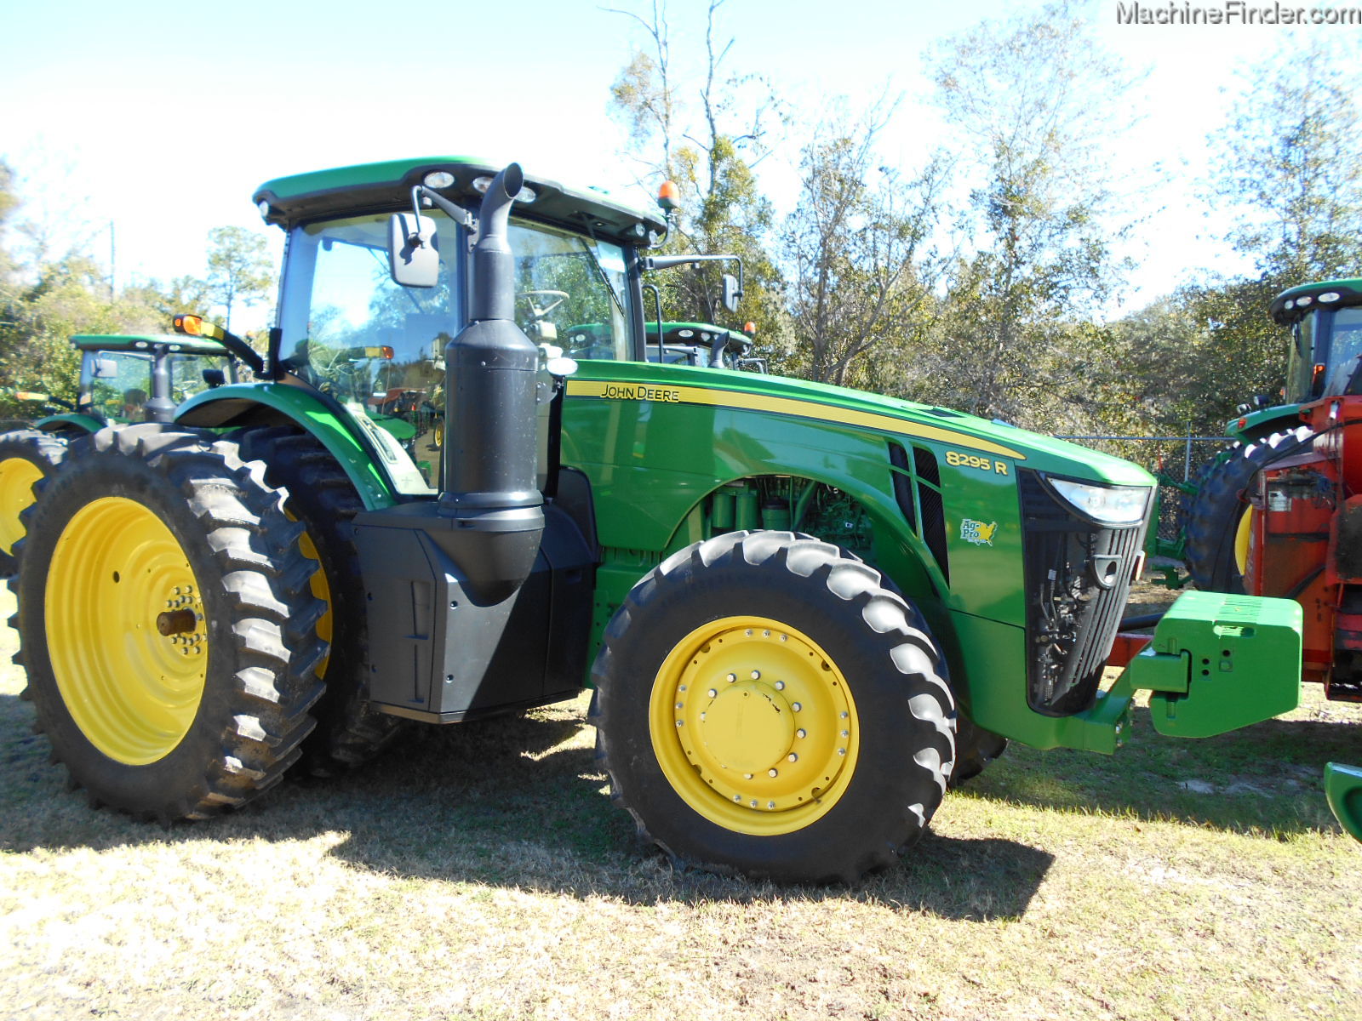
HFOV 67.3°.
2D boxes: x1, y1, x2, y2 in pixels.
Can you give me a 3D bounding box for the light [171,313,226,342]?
[{"bbox_3d":[-2.580,-0.982,5.470,0.100,0.150,0.320,3,5,29],"label":"light"}]

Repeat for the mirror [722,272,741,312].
[{"bbox_3d":[0.346,-1.489,7.000,0.080,0.280,0.190,2,4,14],"label":"mirror"}]

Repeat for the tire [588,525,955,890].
[{"bbox_3d":[0.365,0.868,4.467,1.570,1.540,0.430,2,5,23],"label":"tire"}]

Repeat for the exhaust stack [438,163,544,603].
[{"bbox_3d":[-0.910,-0.608,4.930,0.480,2.130,0.470,3,5,29],"label":"exhaust stack"}]

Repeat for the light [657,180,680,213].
[{"bbox_3d":[-0.081,-1.979,6.450,0.135,0.205,0.135,1,4,0],"label":"light"}]

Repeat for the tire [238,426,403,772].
[{"bbox_3d":[-2.318,0.527,5.897,2.030,2.000,0.490,3,5,29],"label":"tire"}]

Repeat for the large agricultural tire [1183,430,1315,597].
[{"bbox_3d":[5.567,0.266,9.300,2.030,2.000,0.500,0,4,-3],"label":"large agricultural tire"}]

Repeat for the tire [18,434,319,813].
[{"bbox_3d":[-2.675,0.570,5.262,2.030,2.000,0.490,3,5,29],"label":"tire"}]

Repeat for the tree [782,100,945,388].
[{"bbox_3d":[3.925,-4.245,22.000,3.600,9.200,3.600,1,4,0],"label":"tree"}]

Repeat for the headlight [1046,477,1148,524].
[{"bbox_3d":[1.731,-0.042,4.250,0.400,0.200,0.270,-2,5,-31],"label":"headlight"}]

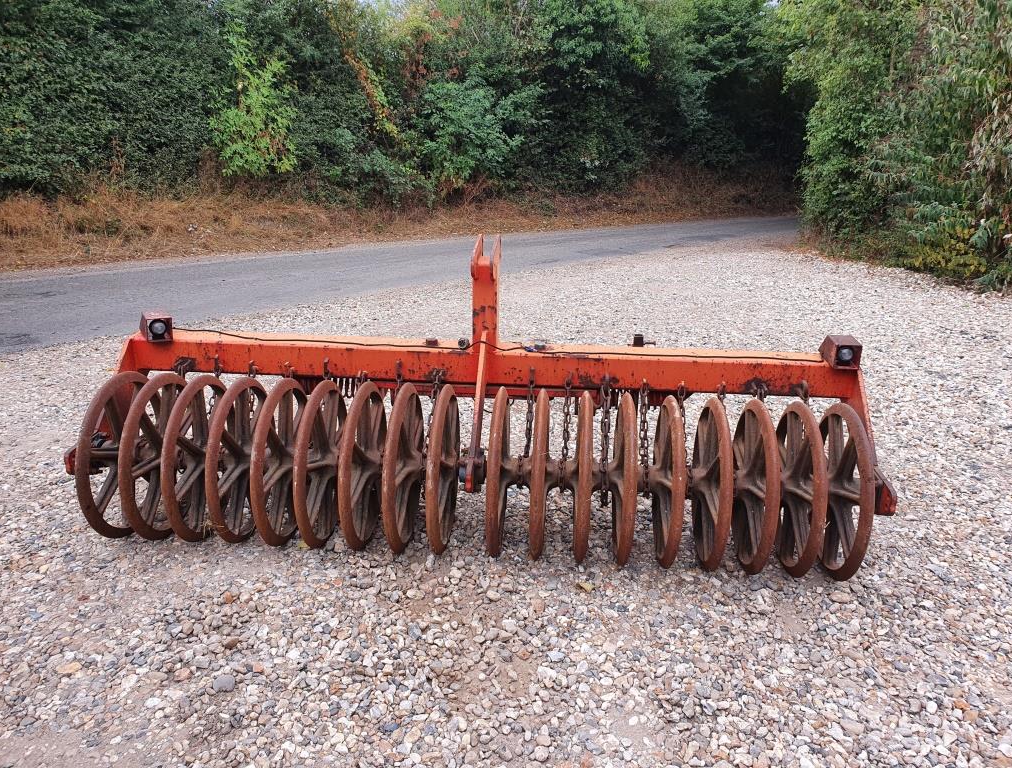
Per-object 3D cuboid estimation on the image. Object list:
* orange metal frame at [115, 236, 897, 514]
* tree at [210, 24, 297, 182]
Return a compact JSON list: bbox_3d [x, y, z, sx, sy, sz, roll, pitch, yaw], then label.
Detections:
[{"bbox_3d":[-0.114,-0.124,3.352,3.350,0.973,0.889,3,16,3],"label":"orange metal frame"},{"bbox_3d":[-5.041,-5.703,15.417,1.750,3.050,1.500,3,16,3],"label":"tree"}]

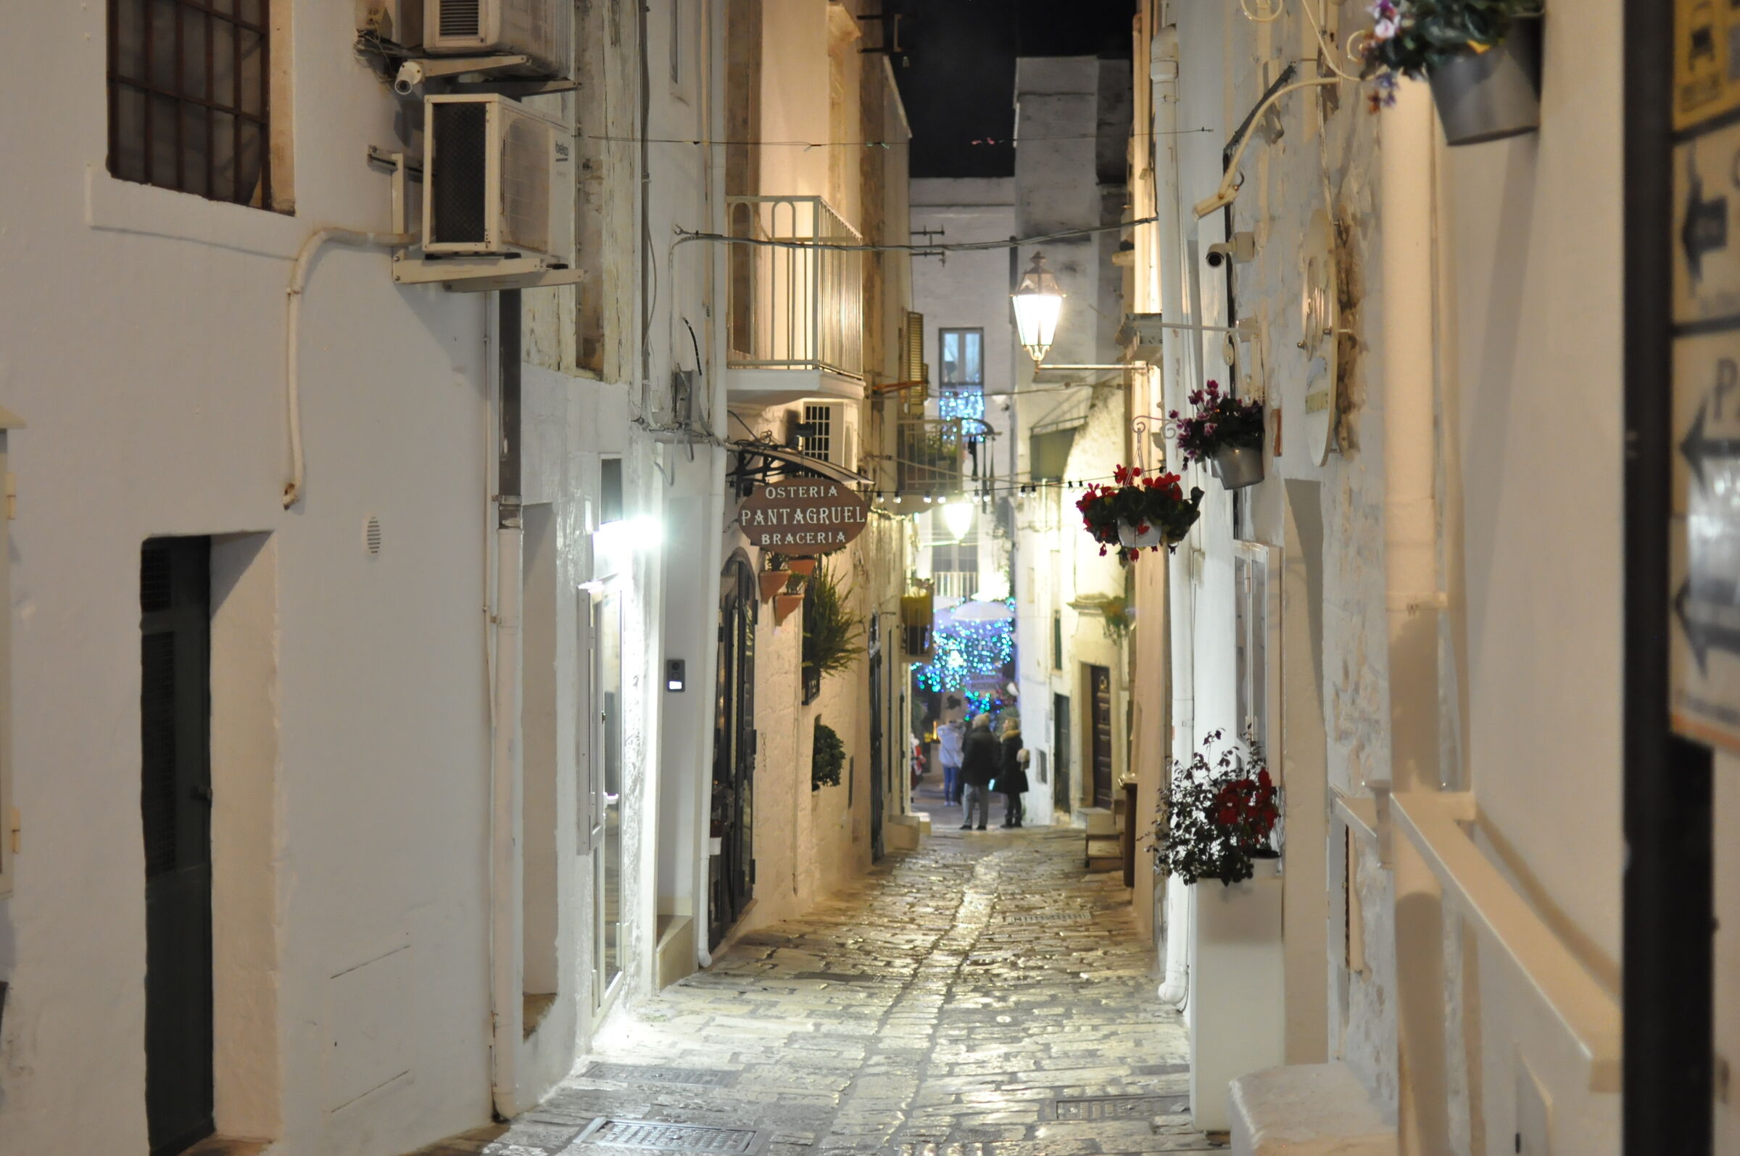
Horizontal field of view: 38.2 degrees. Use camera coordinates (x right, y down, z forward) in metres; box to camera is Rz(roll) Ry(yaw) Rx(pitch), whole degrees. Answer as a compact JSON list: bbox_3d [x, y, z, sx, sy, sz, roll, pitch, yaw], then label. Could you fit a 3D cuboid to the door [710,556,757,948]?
[{"bbox_3d":[-1.004,1.173,18.600,0.140,2.720,2.000,0,2,5],"label":"door"}]

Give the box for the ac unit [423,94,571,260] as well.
[{"bbox_3d":[-1.351,-1.432,9.183,0.280,0.550,0.720,1,2,14],"label":"ac unit"}]

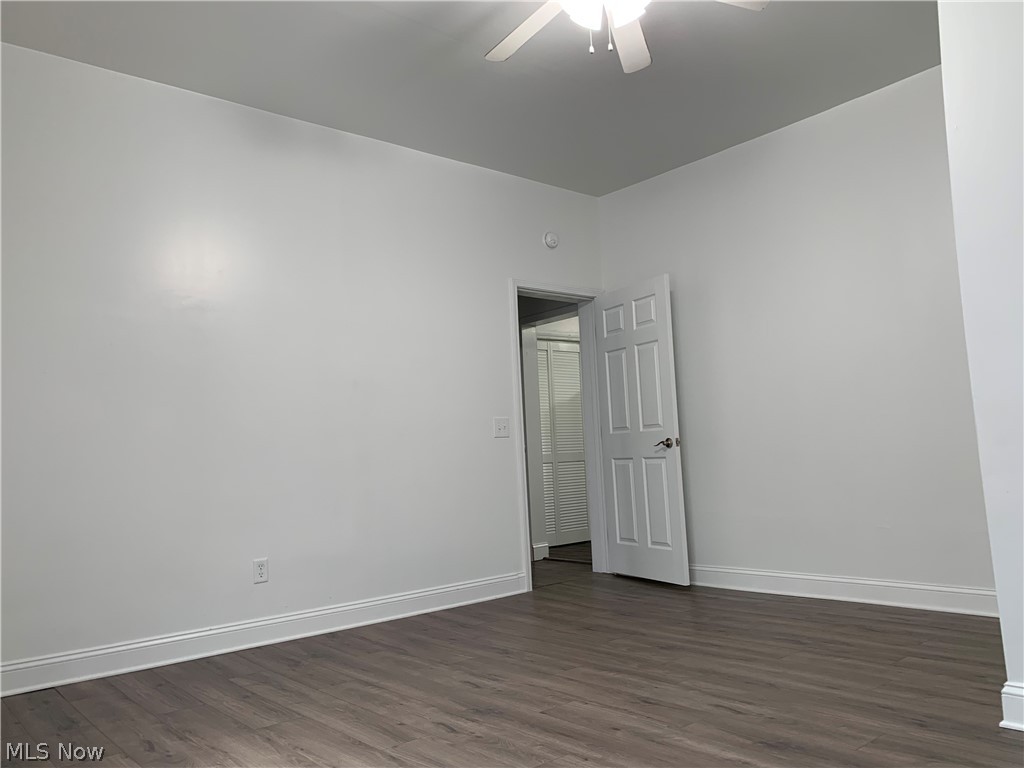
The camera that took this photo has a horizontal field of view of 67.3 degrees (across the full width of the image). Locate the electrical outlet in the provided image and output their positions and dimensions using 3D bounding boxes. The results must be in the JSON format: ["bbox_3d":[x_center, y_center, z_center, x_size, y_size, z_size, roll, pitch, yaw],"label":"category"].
[{"bbox_3d":[-1.282,0.953,3.927,0.075,0.120,0.010,2,-7,-40],"label":"electrical outlet"}]

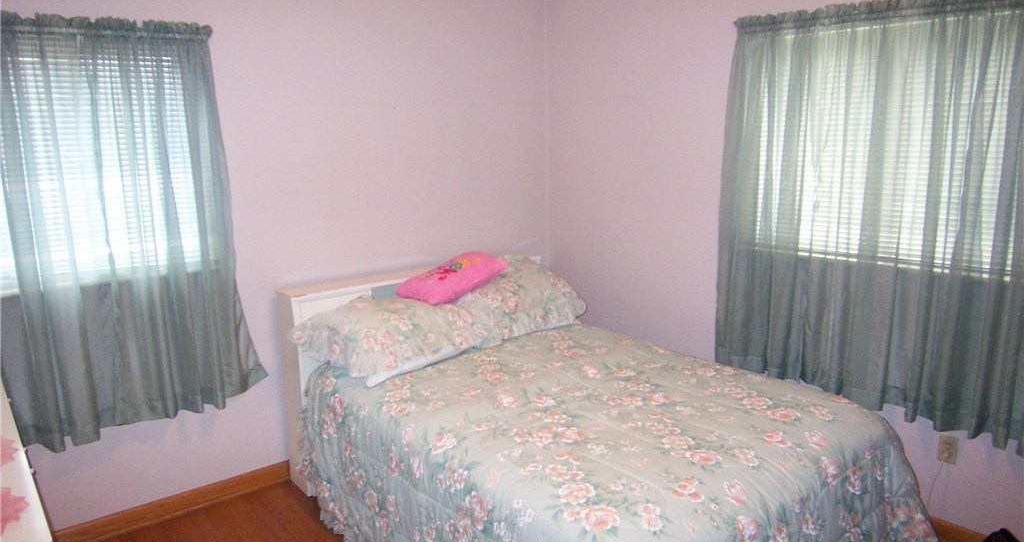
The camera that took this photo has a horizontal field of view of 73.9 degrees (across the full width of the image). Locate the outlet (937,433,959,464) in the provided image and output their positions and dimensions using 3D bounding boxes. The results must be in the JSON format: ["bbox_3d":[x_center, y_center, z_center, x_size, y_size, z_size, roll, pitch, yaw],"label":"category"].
[{"bbox_3d":[1.700,0.695,2.650,0.013,0.114,0.070,-10,15,-38],"label":"outlet"}]

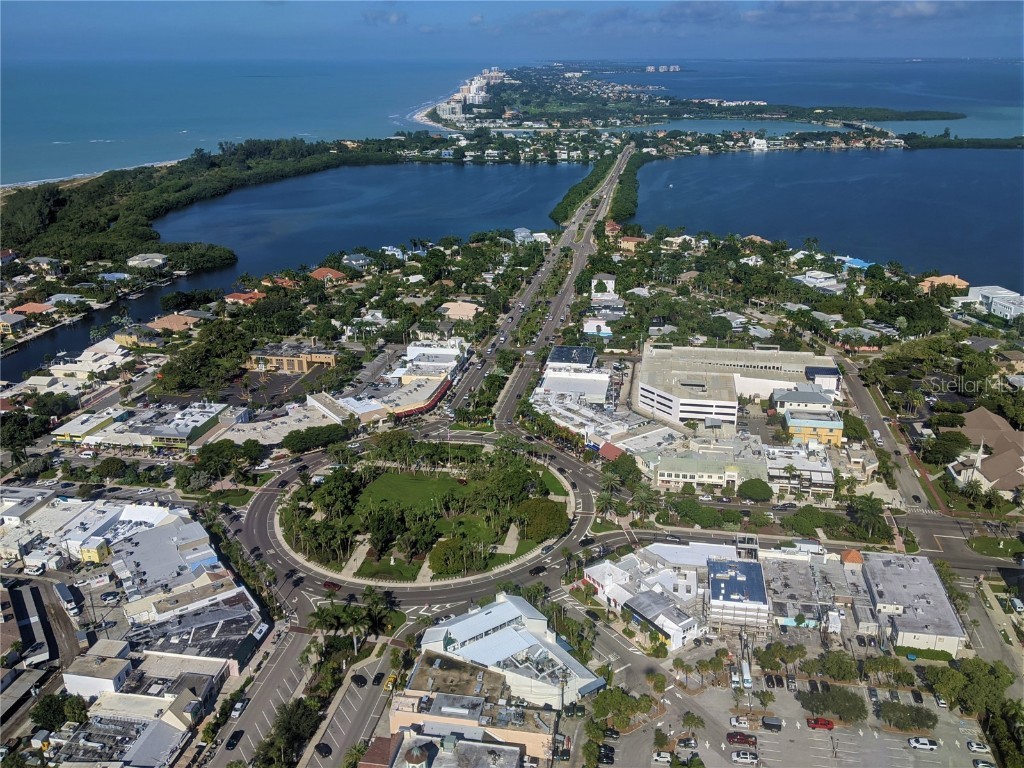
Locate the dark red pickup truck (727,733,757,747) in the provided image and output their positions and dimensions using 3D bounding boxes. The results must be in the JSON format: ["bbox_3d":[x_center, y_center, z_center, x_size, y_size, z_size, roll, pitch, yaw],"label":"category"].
[{"bbox_3d":[53.560,82.340,186.130,6.500,1.950,2.100,3,23,8],"label":"dark red pickup truck"}]

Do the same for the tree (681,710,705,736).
[{"bbox_3d":[42.390,79.460,186.220,5.400,7.200,5.200,0,22,0],"label":"tree"}]

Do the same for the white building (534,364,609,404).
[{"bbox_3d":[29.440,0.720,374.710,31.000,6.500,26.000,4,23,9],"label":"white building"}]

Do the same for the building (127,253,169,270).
[{"bbox_3d":[-270.860,-91.280,594.100,22.000,9.000,19.000,2,23,5],"label":"building"}]

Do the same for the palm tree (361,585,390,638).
[{"bbox_3d":[-36.970,62.280,215.110,7.800,14.600,7.800,0,22,0],"label":"palm tree"}]

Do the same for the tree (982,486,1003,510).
[{"bbox_3d":[164.430,41.130,272.840,6.200,9.600,6.200,0,22,0],"label":"tree"}]

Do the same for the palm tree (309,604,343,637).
[{"bbox_3d":[-50.310,64.920,210.020,8.400,13.600,8.400,0,22,0],"label":"palm tree"}]

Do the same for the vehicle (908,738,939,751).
[{"bbox_3d":[94.410,82.220,183.470,5.900,1.900,2.050,3,23,7],"label":"vehicle"}]

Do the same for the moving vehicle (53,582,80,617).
[{"bbox_3d":[-127.490,62.330,229.260,2.600,3.700,13.000,-19,29,-39],"label":"moving vehicle"}]

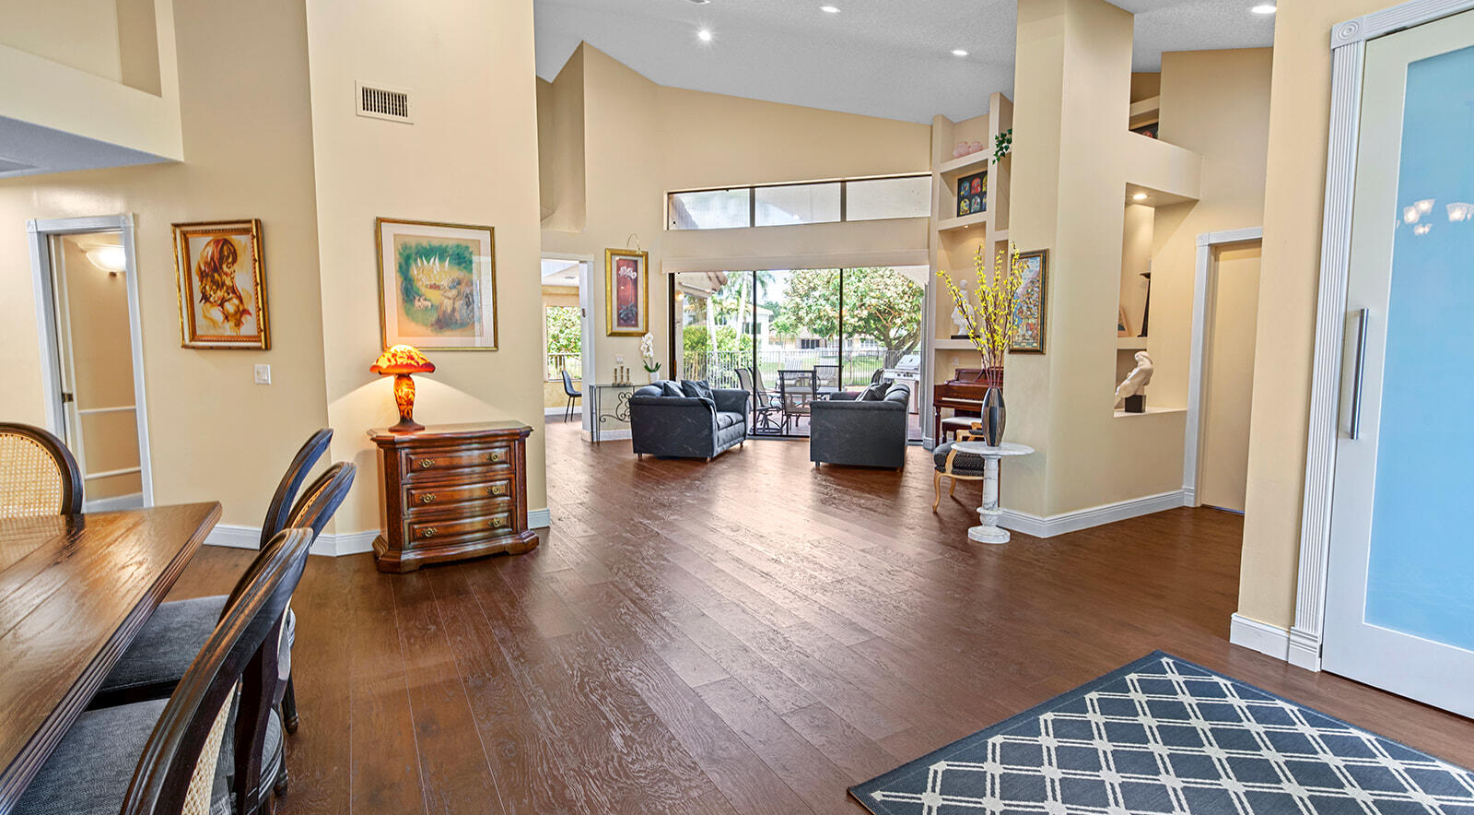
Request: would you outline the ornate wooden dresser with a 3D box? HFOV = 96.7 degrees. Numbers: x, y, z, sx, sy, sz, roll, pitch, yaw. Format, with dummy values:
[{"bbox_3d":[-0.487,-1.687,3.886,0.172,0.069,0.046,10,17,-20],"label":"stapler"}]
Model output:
[{"bbox_3d":[-1.706,0.512,3.978,0.886,0.750,0.500,-3,6,-32],"label":"ornate wooden dresser"}]

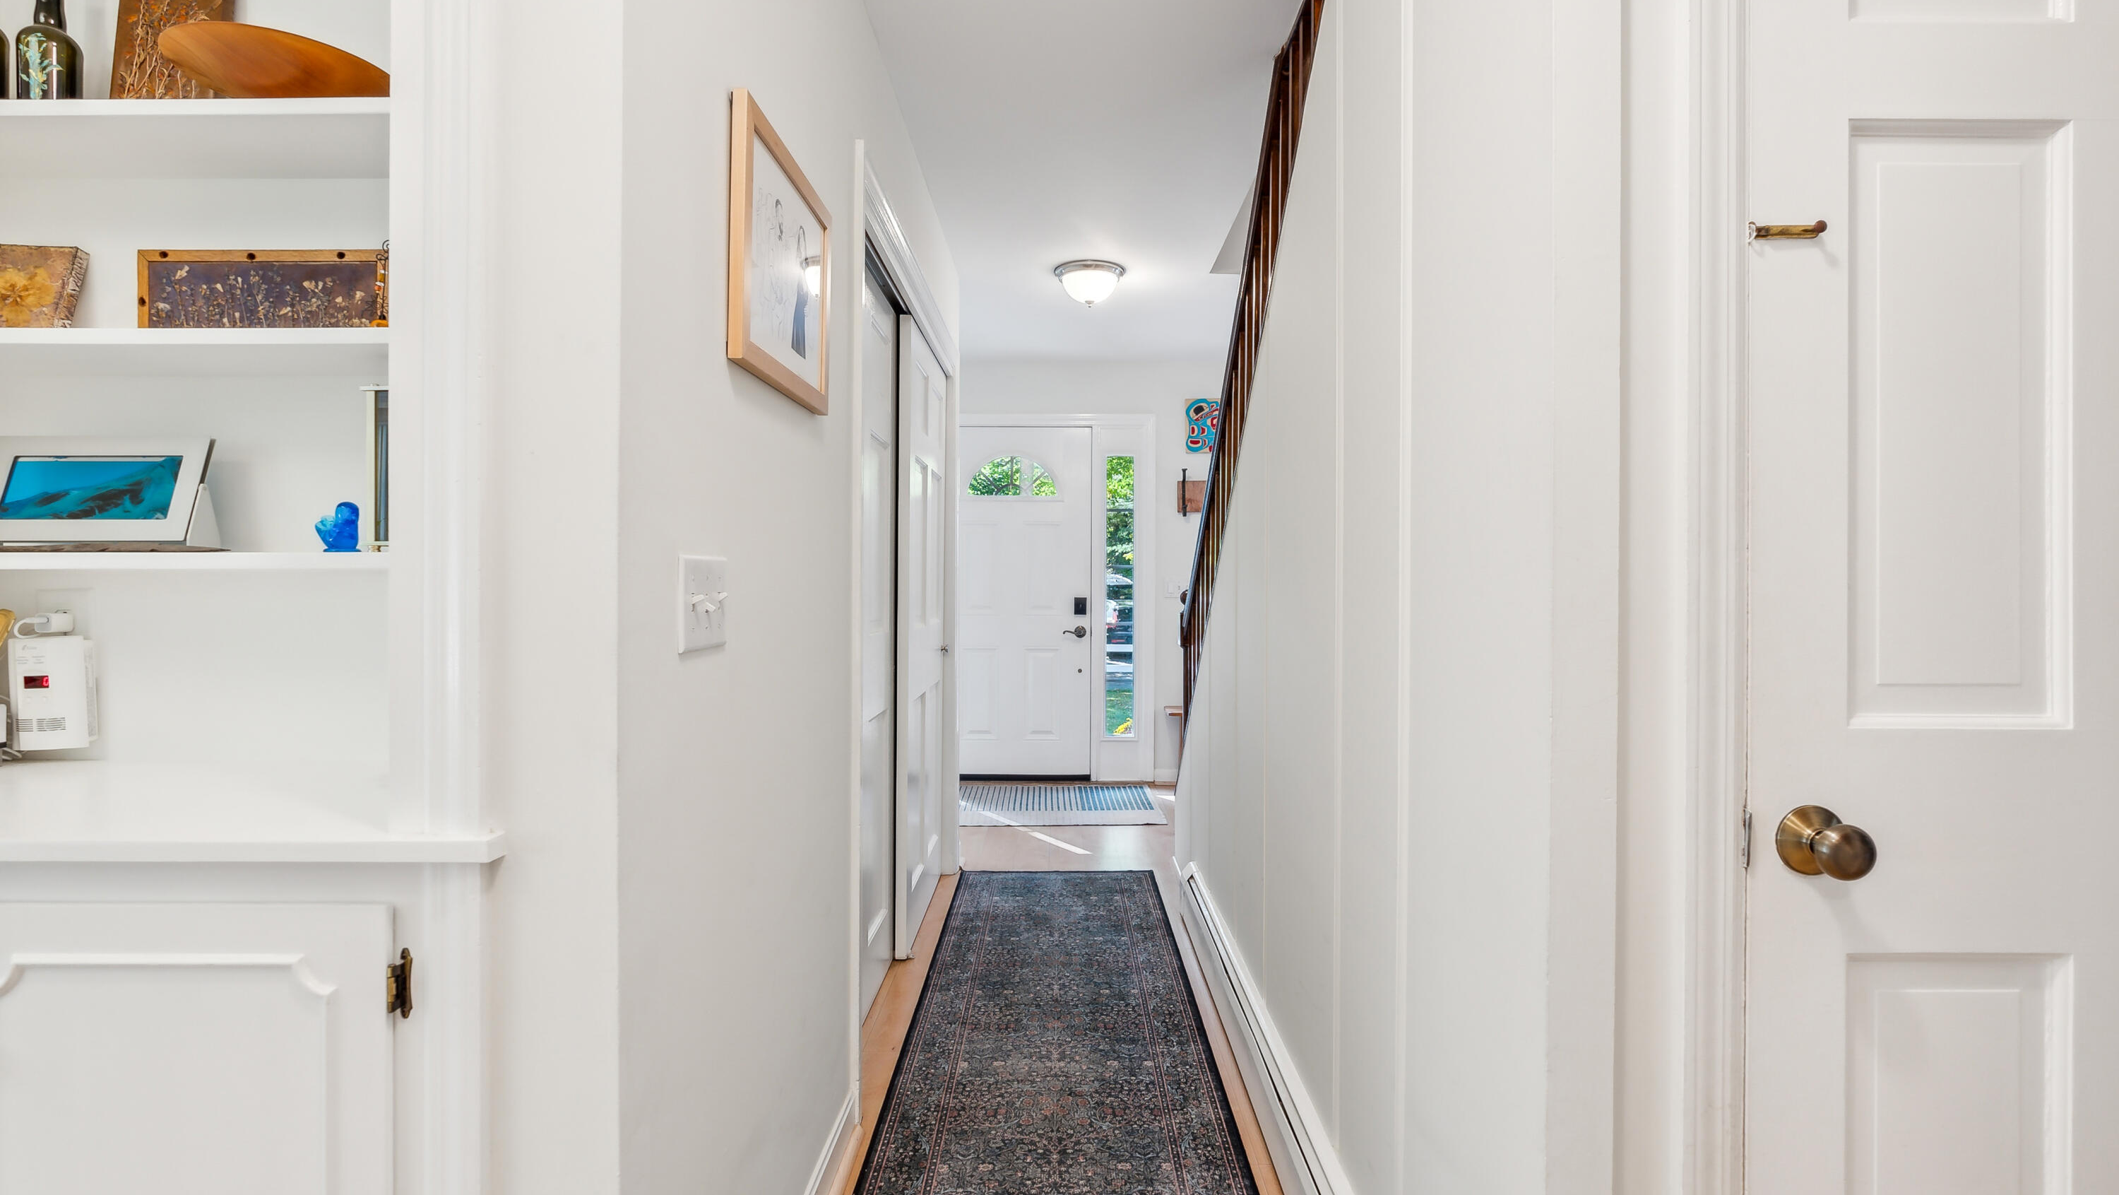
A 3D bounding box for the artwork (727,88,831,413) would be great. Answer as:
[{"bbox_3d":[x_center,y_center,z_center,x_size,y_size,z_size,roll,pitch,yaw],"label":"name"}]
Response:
[{"bbox_3d":[-0.424,-0.501,1.565,0.025,0.360,0.490,0,1,0],"label":"artwork"}]

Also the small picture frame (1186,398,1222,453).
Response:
[{"bbox_3d":[0.855,-0.983,5.770,0.250,0.315,0.020,0,1,0],"label":"small picture frame"}]

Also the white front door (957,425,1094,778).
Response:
[{"bbox_3d":[-0.258,0.027,5.800,0.914,2.030,0.045,0,1,0],"label":"white front door"}]

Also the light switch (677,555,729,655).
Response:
[{"bbox_3d":[-0.428,0.007,1.232,0.017,0.114,0.160,0,1,0],"label":"light switch"}]

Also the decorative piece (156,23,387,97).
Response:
[{"bbox_3d":[-0.970,-0.645,1.275,0.310,0.105,0.160,0,1,-12],"label":"decorative piece"}]

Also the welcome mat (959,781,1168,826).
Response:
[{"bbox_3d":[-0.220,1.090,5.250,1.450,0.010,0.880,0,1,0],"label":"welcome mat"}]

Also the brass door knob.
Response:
[{"bbox_3d":[0.720,0.233,0.930,0.067,0.067,0.068,0,1,0],"label":"brass door knob"}]

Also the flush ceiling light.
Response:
[{"bbox_3d":[0.128,-1.280,4.170,0.300,0.155,0.300,0,1,0],"label":"flush ceiling light"}]

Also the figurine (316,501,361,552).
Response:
[{"bbox_3d":[-0.906,-0.087,1.260,0.054,0.063,0.045,0,1,14],"label":"figurine"}]

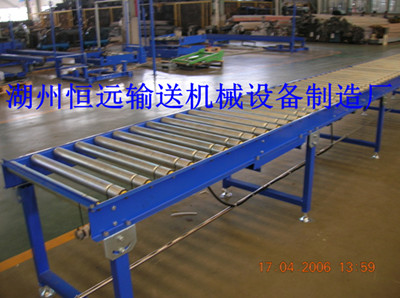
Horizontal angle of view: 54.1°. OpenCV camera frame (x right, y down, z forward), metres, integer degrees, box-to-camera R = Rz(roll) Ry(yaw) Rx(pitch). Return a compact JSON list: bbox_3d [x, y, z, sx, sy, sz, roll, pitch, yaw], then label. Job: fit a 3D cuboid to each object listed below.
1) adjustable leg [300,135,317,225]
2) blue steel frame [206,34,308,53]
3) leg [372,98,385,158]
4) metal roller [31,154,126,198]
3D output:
[{"bbox_3d":[0.761,0.202,2.735,0.059,0.644,0.064,14,24,39],"label":"adjustable leg"},{"bbox_3d":[2.465,-5.009,18.333,0.850,0.570,6.300,-13,21,-30],"label":"blue steel frame"},{"bbox_3d":[1.913,-0.229,4.163,0.063,0.672,0.071,13,24,39],"label":"leg"},{"bbox_3d":[-0.552,0.113,1.712,0.693,0.057,0.057,14,24,39],"label":"metal roller"}]

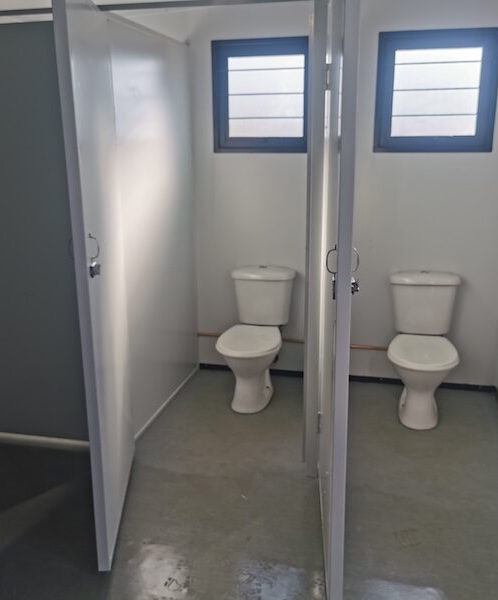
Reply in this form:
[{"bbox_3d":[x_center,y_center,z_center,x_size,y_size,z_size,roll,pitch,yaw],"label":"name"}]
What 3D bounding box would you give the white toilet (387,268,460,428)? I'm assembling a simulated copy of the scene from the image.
[{"bbox_3d":[0.944,0.265,3.388,0.390,0.760,0.700,3,14,14],"label":"white toilet"}]

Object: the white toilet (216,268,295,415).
[{"bbox_3d":[0.058,0.219,3.611,0.390,0.760,0.700,2,14,9],"label":"white toilet"}]

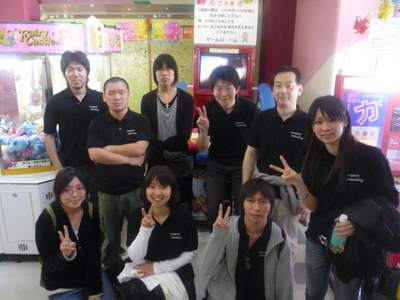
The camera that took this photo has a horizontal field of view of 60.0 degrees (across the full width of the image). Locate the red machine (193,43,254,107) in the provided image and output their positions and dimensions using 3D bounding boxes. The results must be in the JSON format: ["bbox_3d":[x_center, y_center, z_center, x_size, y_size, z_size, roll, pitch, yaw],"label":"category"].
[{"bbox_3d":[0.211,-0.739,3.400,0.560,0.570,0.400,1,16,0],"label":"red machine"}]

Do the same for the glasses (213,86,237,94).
[{"bbox_3d":[0.158,-0.382,2.210,0.145,0.045,0.125,-2,26,13],"label":"glasses"}]

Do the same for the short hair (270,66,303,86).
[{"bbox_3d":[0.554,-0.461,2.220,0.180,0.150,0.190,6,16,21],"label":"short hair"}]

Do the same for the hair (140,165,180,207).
[{"bbox_3d":[-0.228,0.205,2.000,0.210,0.225,0.210,-1,15,-4],"label":"hair"}]

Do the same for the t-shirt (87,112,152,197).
[{"bbox_3d":[-0.603,0.030,2.600,0.465,0.650,0.290,-2,17,-10],"label":"t-shirt"}]

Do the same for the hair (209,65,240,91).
[{"bbox_3d":[0.160,-0.468,2.270,0.190,0.165,0.205,2,25,7],"label":"hair"}]

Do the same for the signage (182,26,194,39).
[{"bbox_3d":[-0.124,-1.271,3.750,0.115,0.120,0.010,0,15,0],"label":"signage"}]

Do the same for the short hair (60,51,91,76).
[{"bbox_3d":[-0.905,-0.629,2.520,0.195,0.175,0.210,-6,16,-21],"label":"short hair"}]

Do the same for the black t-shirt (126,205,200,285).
[{"bbox_3d":[-0.217,0.524,2.030,0.420,0.440,0.270,-1,17,-5],"label":"black t-shirt"}]

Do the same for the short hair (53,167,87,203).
[{"bbox_3d":[-0.742,0.200,1.980,0.185,0.200,0.205,-8,16,-27],"label":"short hair"}]

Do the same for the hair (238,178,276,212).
[{"bbox_3d":[0.327,0.261,1.970,0.195,0.190,0.210,2,15,9],"label":"hair"}]

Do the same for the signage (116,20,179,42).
[{"bbox_3d":[-0.514,-1.207,3.550,0.630,0.200,0.020,1,16,0],"label":"signage"}]

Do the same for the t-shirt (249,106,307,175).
[{"bbox_3d":[0.528,-0.003,2.250,0.450,0.560,0.270,3,17,8],"label":"t-shirt"}]

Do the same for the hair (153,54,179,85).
[{"bbox_3d":[-0.281,-0.651,2.830,0.208,0.250,0.220,0,16,-3],"label":"hair"}]

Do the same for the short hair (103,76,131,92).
[{"bbox_3d":[-0.598,-0.461,2.500,0.188,0.145,0.200,-2,17,-8],"label":"short hair"}]

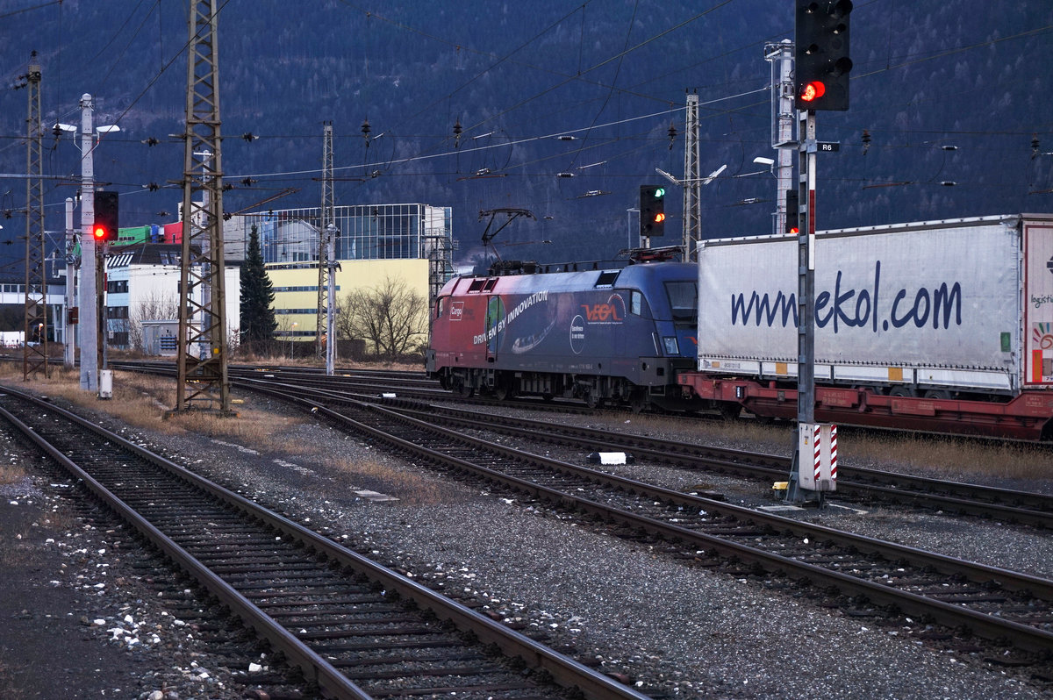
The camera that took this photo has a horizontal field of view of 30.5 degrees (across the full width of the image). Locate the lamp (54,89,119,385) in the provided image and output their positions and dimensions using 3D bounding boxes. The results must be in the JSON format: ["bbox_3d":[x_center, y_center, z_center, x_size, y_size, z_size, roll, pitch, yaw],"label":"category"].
[{"bbox_3d":[-16.053,-3.865,70.500,2.400,10.950,0.700,0,1,-15],"label":"lamp"}]

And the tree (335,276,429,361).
[{"bbox_3d":[-11.157,-2.627,150.000,7.200,6.600,6.300,0,1,-4],"label":"tree"}]

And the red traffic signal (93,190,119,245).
[{"bbox_3d":[-13.560,-4.287,62.200,0.800,1.700,0.400,0,1,-16],"label":"red traffic signal"}]

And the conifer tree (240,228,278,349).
[{"bbox_3d":[-24.183,-5.502,174.000,3.600,11.600,3.600,0,1,-8],"label":"conifer tree"}]

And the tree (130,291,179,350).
[{"bbox_3d":[-34.762,-2.580,180.000,4.800,5.600,4.400,0,1,-11],"label":"tree"}]

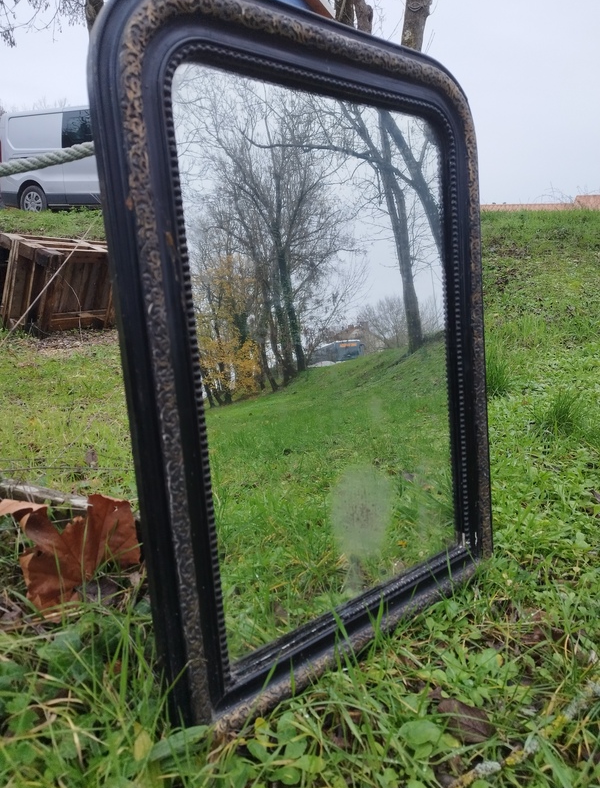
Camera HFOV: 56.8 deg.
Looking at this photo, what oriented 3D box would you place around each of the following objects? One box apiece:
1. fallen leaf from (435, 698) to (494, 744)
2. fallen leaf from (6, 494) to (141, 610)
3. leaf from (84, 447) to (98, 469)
[{"bbox_3d":[0.196,0.385,0.650,0.075,0.015,0.052,17,26,34],"label":"fallen leaf"},{"bbox_3d":[-0.346,0.240,0.840,0.195,0.165,0.060,-2,-27,-16],"label":"fallen leaf"},{"bbox_3d":[-0.564,0.172,1.500,0.038,0.016,0.065,6,51,-9],"label":"leaf"}]

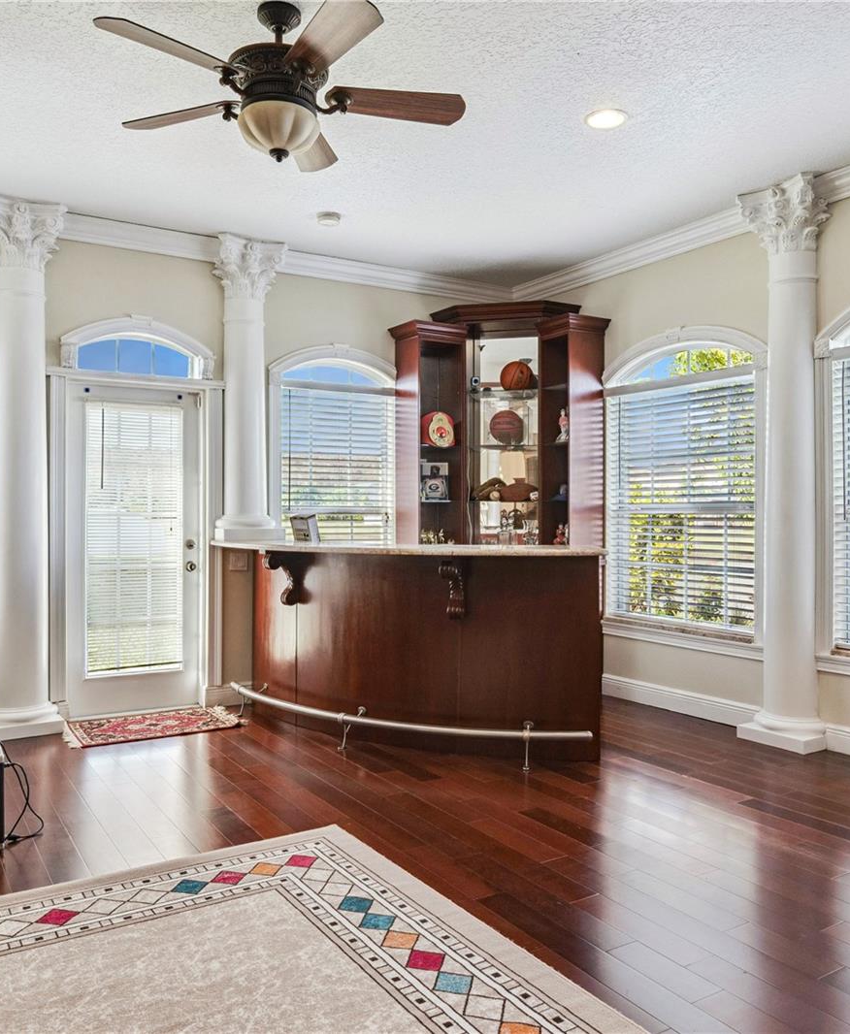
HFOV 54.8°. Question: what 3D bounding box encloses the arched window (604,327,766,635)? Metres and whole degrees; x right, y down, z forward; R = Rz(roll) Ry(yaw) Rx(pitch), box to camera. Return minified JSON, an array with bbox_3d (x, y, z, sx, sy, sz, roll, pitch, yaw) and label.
[{"bbox_3d":[1.607,-0.223,5.190,0.130,1.955,1.315,0,0,-34],"label":"arched window"}]

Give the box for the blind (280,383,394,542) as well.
[{"bbox_3d":[-0.610,-0.095,5.847,0.895,1.560,0.060,0,0,-30],"label":"blind"}]

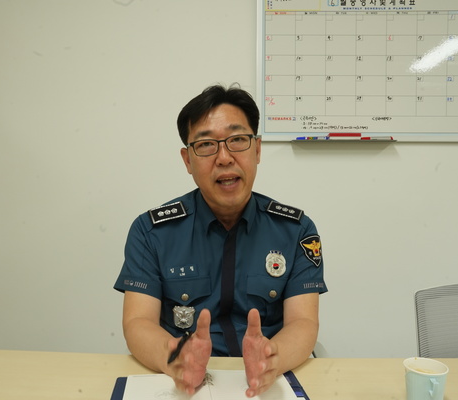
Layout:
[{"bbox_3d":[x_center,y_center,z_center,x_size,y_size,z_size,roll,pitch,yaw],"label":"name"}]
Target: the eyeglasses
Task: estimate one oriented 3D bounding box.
[{"bbox_3d":[-0.015,-0.119,0.970,0.146,0.043,0.140,-7,6,1],"label":"eyeglasses"}]

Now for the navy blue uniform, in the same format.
[{"bbox_3d":[-0.020,0.195,1.065,0.500,0.470,0.280,0,3,0],"label":"navy blue uniform"}]

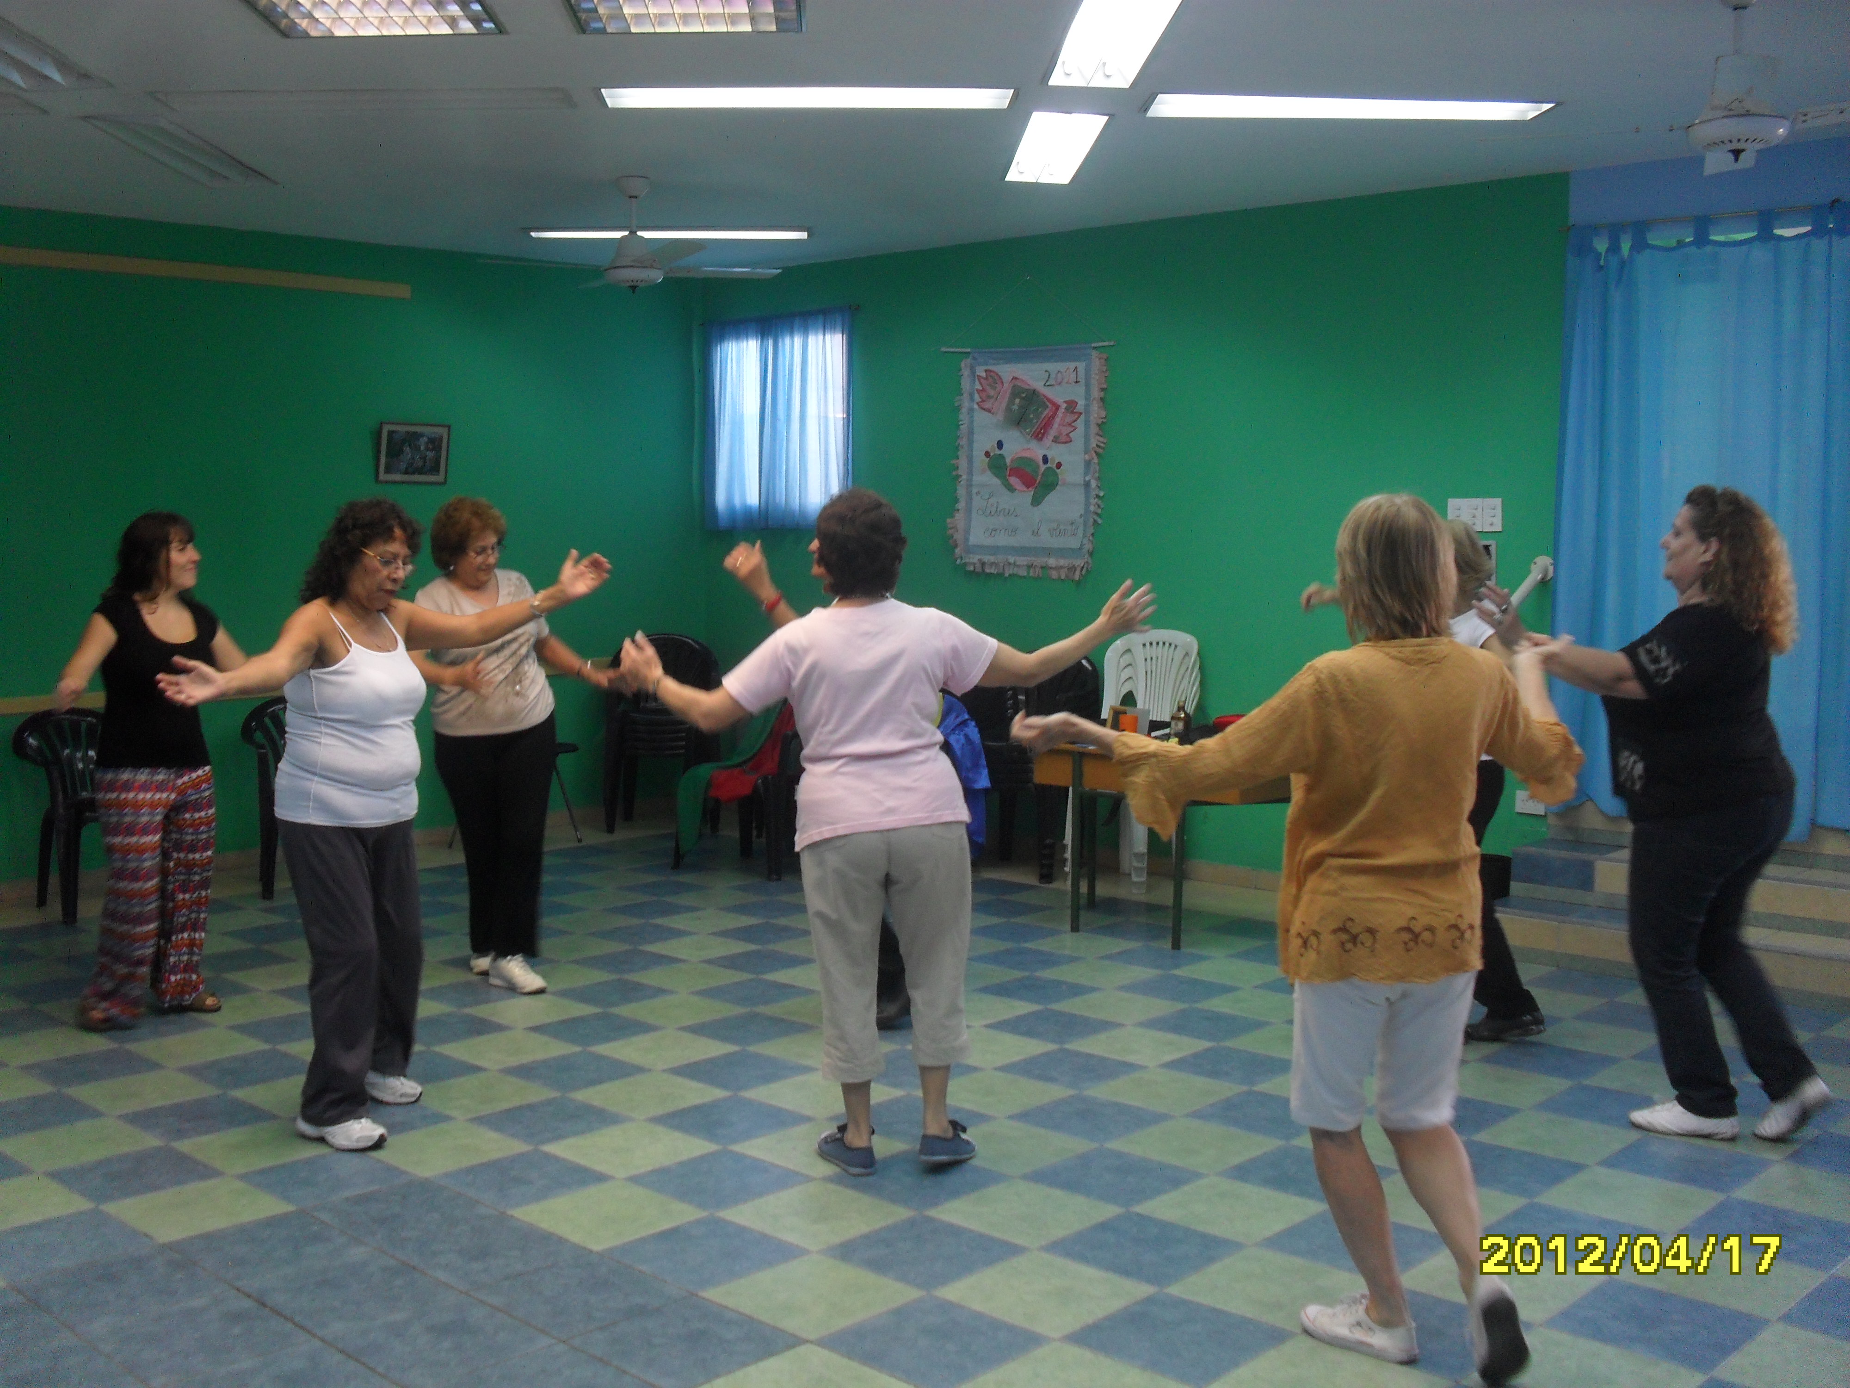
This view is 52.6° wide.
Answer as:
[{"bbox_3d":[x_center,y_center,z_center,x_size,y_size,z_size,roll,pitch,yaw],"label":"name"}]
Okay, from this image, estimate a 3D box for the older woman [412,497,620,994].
[{"bbox_3d":[-1.420,0.169,6.350,0.740,1.630,0.500,-2,5,-30],"label":"older woman"}]

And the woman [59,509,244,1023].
[{"bbox_3d":[-2.440,0.219,5.950,0.600,1.580,0.450,-3,5,-37],"label":"woman"}]

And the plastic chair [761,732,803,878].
[{"bbox_3d":[-0.403,0.409,8.472,0.570,0.800,0.560,2,4,17],"label":"plastic chair"}]

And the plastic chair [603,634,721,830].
[{"bbox_3d":[-1.375,0.201,9.801,0.570,1.010,0.600,0,4,-7],"label":"plastic chair"}]

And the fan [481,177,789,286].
[{"bbox_3d":[-1.099,-1.740,7.066,1.220,0.422,1.220,-2,5,-23],"label":"fan"}]

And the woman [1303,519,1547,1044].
[{"bbox_3d":[1.530,0.253,5.780,0.720,1.570,0.550,-1,4,-15],"label":"woman"}]

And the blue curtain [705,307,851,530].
[{"bbox_3d":[-0.758,-1.381,9.552,1.010,1.080,0.100,4,5,37],"label":"blue curtain"}]

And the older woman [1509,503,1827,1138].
[{"bbox_3d":[1.838,0.293,4.692,0.760,1.609,0.500,2,5,25],"label":"older woman"}]

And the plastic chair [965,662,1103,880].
[{"bbox_3d":[0.455,0.321,8.465,0.570,0.990,0.600,4,5,37],"label":"plastic chair"}]

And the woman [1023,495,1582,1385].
[{"bbox_3d":[0.720,0.416,3.560,1.020,1.570,0.620,1,4,6],"label":"woman"}]

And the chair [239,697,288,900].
[{"bbox_3d":[-2.579,0.422,8.002,0.580,0.810,0.560,-2,5,-33],"label":"chair"}]

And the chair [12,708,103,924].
[{"bbox_3d":[-3.350,0.469,7.720,0.560,0.810,0.560,-4,6,-45],"label":"chair"}]

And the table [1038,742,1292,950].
[{"bbox_3d":[0.975,0.564,7.300,0.970,0.720,0.600,4,6,42],"label":"table"}]

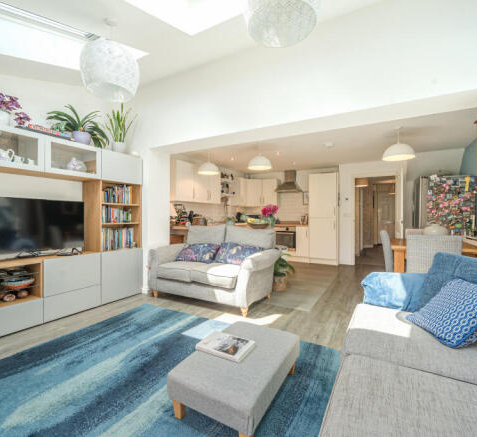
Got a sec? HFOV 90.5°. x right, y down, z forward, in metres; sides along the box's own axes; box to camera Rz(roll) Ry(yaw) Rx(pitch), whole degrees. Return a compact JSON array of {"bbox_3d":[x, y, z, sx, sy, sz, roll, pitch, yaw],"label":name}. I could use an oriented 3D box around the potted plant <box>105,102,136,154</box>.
[{"bbox_3d":[-1.641,-1.205,3.262,0.350,0.710,0.400,0,0,32],"label":"potted plant"}]

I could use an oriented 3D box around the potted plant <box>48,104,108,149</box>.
[{"bbox_3d":[-1.897,-1.085,2.856,0.440,0.480,0.560,0,0,32],"label":"potted plant"}]

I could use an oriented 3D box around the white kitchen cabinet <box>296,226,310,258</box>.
[{"bbox_3d":[1.675,0.580,5.890,0.300,0.760,0.580,0,0,31],"label":"white kitchen cabinet"}]

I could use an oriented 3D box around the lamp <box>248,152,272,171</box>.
[{"bbox_3d":[0.344,-0.950,3.880,0.390,0.240,0.390,0,0,0],"label":"lamp"}]

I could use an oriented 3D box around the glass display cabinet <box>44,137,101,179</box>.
[{"bbox_3d":[-2.043,-0.661,2.820,0.410,0.390,0.600,0,0,29],"label":"glass display cabinet"}]

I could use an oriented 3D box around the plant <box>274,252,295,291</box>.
[{"bbox_3d":[0.660,0.785,3.600,0.400,0.570,0.400,0,0,29],"label":"plant"}]

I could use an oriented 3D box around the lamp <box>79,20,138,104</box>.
[{"bbox_3d":[-1.040,-1.317,1.930,0.420,0.580,0.420,0,0,29],"label":"lamp"}]

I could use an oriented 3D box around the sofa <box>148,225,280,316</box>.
[{"bbox_3d":[-0.325,0.590,3.255,1.610,0.960,0.950,0,0,29],"label":"sofa"}]

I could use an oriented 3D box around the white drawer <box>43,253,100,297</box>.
[{"bbox_3d":[-2.067,0.640,2.859,0.420,0.397,0.588,0,0,32],"label":"white drawer"}]

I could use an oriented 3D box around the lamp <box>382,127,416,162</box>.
[{"bbox_3d":[2.155,-1.020,3.180,0.375,0.420,0.375,0,0,29],"label":"lamp"}]

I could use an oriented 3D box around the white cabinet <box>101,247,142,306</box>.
[{"bbox_3d":[-1.753,0.764,3.345,0.420,0.650,0.600,0,0,29],"label":"white cabinet"}]

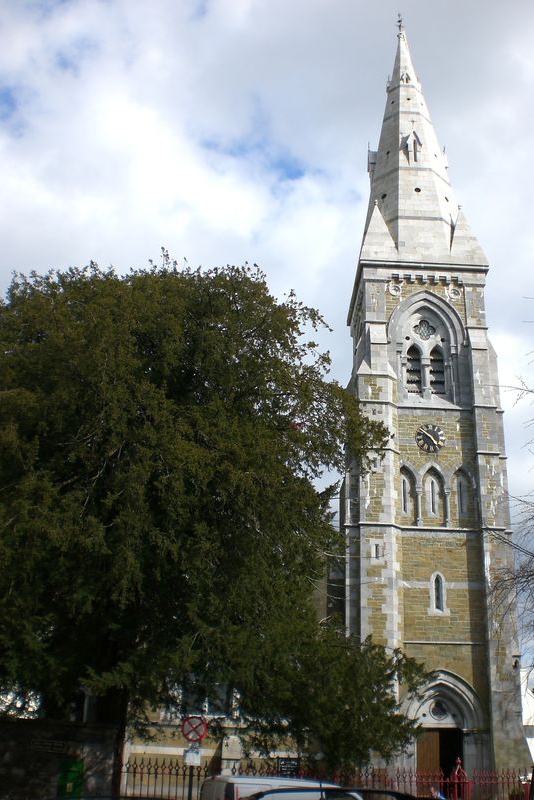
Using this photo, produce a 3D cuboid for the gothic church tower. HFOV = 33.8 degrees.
[{"bbox_3d":[7.944,-3.353,47.787,7.973,45.836,7.638,2,-24,0],"label":"gothic church tower"}]

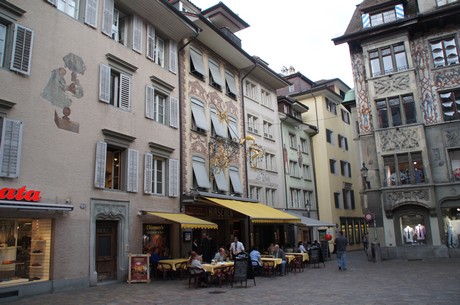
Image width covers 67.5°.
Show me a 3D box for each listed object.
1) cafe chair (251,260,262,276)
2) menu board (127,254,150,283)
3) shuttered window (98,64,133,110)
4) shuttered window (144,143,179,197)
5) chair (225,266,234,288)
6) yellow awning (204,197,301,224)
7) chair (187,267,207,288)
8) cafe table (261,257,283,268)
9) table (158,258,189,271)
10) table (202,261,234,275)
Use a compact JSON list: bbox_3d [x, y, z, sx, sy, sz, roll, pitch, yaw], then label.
[{"bbox_3d":[1.194,5.271,15.821,0.520,0.780,0.520,-12,-17,34],"label":"cafe chair"},{"bbox_3d":[-3.809,4.900,14.639,0.780,1.150,0.450,-4,-13,7],"label":"menu board"},{"bbox_3d":[-5.499,-3.107,16.554,0.200,1.884,1.884,-11,-16,30],"label":"shuttered window"},{"bbox_3d":[-3.603,1.001,18.493,0.250,2.700,2.620,-10,-15,29],"label":"shuttered window"},{"bbox_3d":[0.021,4.557,12.739,0.520,0.780,0.520,-14,-18,39],"label":"chair"},{"bbox_3d":[1.779,3.962,23.250,3.270,1.640,7.537,-10,-15,30],"label":"yellow awning"},{"bbox_3d":[-1.198,4.658,12.941,0.540,0.780,0.540,9,-18,-39],"label":"chair"},{"bbox_3d":[1.844,5.261,15.789,0.950,0.730,0.850,-11,-16,30],"label":"cafe table"},{"bbox_3d":[-2.556,5.453,16.107,0.950,0.750,1.100,-12,-17,35],"label":"table"},{"bbox_3d":[-0.501,4.867,13.798,0.850,0.730,1.350,-14,-18,38],"label":"table"}]

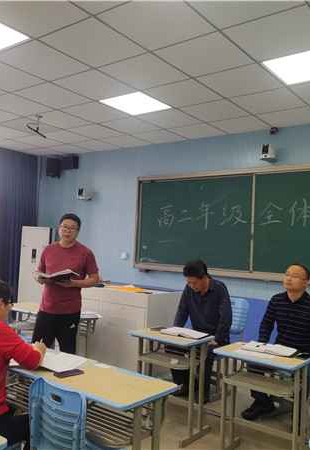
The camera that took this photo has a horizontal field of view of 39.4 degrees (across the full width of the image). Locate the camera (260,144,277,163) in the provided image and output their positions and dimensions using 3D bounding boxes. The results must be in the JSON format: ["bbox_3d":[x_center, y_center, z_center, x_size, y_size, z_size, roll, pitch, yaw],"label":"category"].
[{"bbox_3d":[1.320,-0.826,5.046,0.140,0.190,0.200,1,-3,38],"label":"camera"}]

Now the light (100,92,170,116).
[{"bbox_3d":[-0.191,-1.272,4.536,0.590,0.040,0.590,1,-3,38],"label":"light"}]

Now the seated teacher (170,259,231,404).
[{"bbox_3d":[0.454,0.917,4.009,0.520,1.200,0.660,2,-3,26],"label":"seated teacher"}]

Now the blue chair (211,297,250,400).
[{"bbox_3d":[0.579,1.119,4.056,0.420,0.860,0.530,1,-3,38],"label":"blue chair"}]

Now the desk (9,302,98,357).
[{"bbox_3d":[-1.112,1.264,4.461,1.190,0.770,0.460,1,-3,38],"label":"desk"}]

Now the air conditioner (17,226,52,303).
[{"bbox_3d":[-1.970,0.878,7.123,0.480,1.700,0.360,3,-3,-7],"label":"air conditioner"}]

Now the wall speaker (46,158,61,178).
[{"bbox_3d":[-1.693,-0.970,7.281,0.230,0.330,0.220,3,-3,6],"label":"wall speaker"}]

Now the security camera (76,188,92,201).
[{"bbox_3d":[-1.110,-0.485,6.835,0.170,0.190,0.300,2,-3,27],"label":"security camera"}]

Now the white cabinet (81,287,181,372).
[{"bbox_3d":[-0.358,1.107,4.761,1.200,0.820,0.620,1,-3,40],"label":"white cabinet"}]

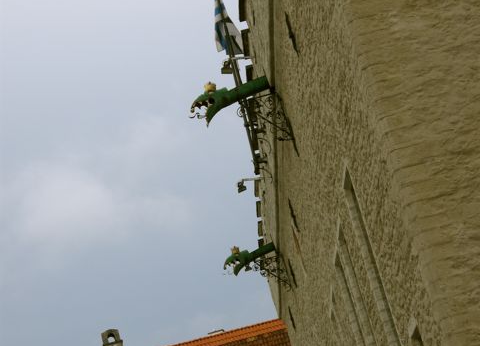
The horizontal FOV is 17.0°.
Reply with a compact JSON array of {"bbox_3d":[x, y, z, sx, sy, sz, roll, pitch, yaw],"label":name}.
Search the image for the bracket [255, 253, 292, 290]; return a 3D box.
[{"bbox_3d":[0.956,2.857,45.500,0.820,0.950,0.180,-14,-16,-2],"label":"bracket"}]

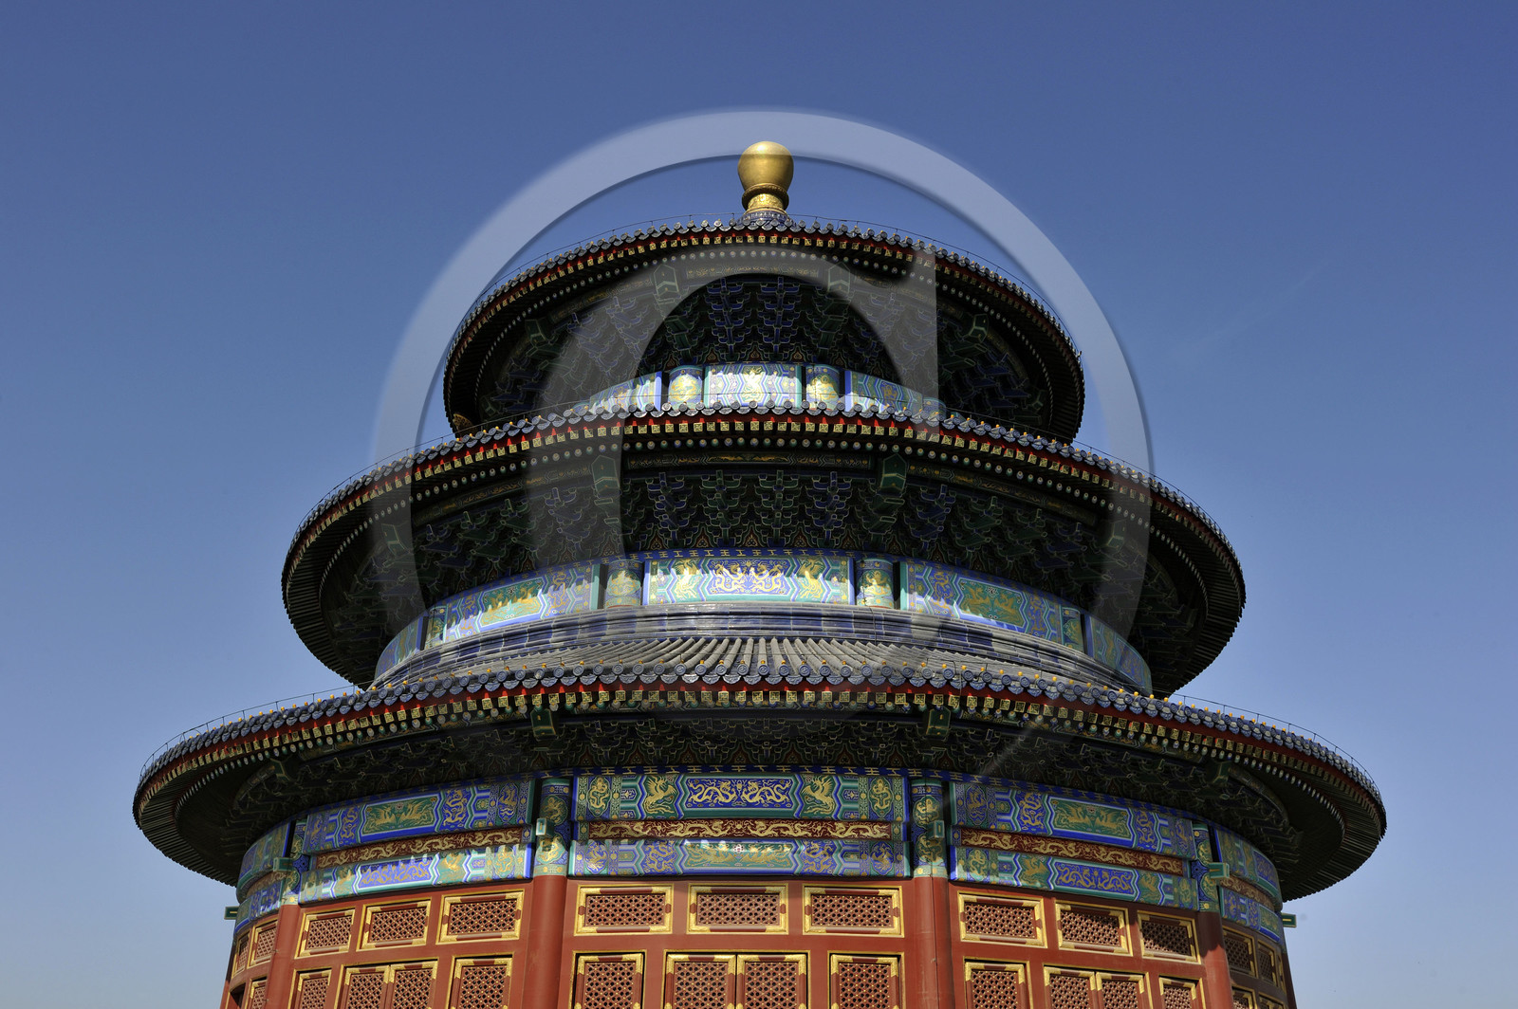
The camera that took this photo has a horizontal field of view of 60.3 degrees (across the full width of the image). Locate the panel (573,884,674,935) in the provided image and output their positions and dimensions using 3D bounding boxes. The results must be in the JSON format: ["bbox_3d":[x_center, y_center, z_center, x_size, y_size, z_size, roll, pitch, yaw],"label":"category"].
[{"bbox_3d":[-2.182,6.561,21.111,1.630,0.780,0.120,-4,-27,9],"label":"panel"}]

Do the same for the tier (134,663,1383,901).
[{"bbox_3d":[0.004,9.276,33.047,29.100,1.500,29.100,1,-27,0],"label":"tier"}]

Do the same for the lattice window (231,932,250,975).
[{"bbox_3d":[-10.572,9.222,26.643,0.100,0.690,1.510,14,-30,-25],"label":"lattice window"}]

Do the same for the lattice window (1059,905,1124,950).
[{"bbox_3d":[5.730,7.225,22.257,1.510,0.690,0.100,14,-30,-25],"label":"lattice window"}]

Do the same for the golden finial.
[{"bbox_3d":[0.241,-10.452,43.071,1.850,3.300,1.850,1,-27,0],"label":"golden finial"}]

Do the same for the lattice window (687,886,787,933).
[{"bbox_3d":[-0.332,6.509,20.978,1.614,0.767,0.120,0,-27,2],"label":"lattice window"}]

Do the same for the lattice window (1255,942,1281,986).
[{"bbox_3d":[10.206,9.195,26.104,0.100,0.690,1.510,-15,-30,28],"label":"lattice window"}]

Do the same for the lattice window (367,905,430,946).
[{"bbox_3d":[-6.238,7.262,22.529,1.426,0.628,0.100,-15,-31,28],"label":"lattice window"}]

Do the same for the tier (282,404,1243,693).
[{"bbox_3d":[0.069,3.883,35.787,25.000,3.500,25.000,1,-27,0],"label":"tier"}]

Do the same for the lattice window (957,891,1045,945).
[{"bbox_3d":[4.004,6.857,21.583,1.584,0.778,0.120,10,-28,-17],"label":"lattice window"}]

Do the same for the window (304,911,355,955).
[{"bbox_3d":[-7.813,7.711,23.549,1.510,0.690,0.100,-20,-33,36],"label":"window"}]

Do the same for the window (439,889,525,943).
[{"bbox_3d":[-4.624,6.883,21.807,1.598,0.790,0.120,-10,-29,20],"label":"window"}]

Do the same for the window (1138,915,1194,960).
[{"bbox_3d":[7.287,7.692,23.157,1.510,0.690,0.100,19,-32,-33],"label":"window"}]

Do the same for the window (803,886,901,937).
[{"bbox_3d":[1.514,6.567,21.057,1.637,0.756,0.120,4,-27,-6],"label":"window"}]

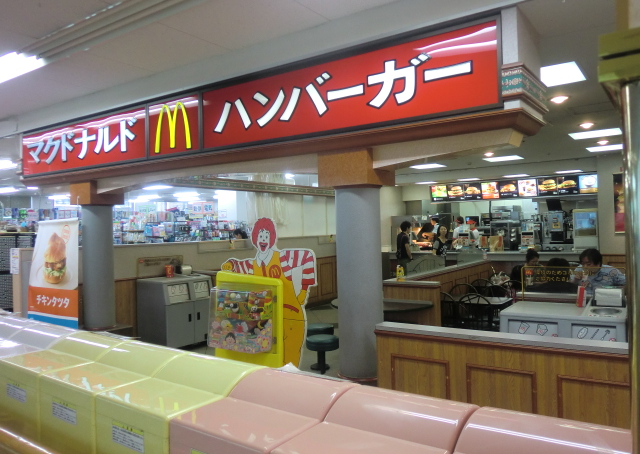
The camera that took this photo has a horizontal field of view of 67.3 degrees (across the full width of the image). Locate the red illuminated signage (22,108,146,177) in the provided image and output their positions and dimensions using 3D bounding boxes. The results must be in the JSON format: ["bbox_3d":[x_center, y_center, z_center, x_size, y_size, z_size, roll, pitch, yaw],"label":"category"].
[{"bbox_3d":[-3.703,-1.235,7.434,3.460,0.720,0.150,-1,0,34],"label":"red illuminated signage"}]

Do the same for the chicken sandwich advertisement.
[{"bbox_3d":[-2.545,0.699,4.600,0.880,1.500,0.100,-1,0,34],"label":"chicken sandwich advertisement"}]

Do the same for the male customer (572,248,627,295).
[{"bbox_3d":[2.899,0.898,4.936,0.520,1.260,0.720,-1,0,34],"label":"male customer"}]

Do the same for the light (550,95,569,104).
[{"bbox_3d":[2.964,-1.576,5.938,0.200,0.060,0.200,-1,0,34],"label":"light"}]

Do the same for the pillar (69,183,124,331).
[{"bbox_3d":[-3.615,0.482,7.885,0.580,2.370,0.580,-1,0,34],"label":"pillar"}]

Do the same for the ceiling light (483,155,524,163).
[{"bbox_3d":[4.375,-1.616,11.478,0.810,0.060,0.700,-1,0,34],"label":"ceiling light"}]

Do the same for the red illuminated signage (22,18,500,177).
[{"bbox_3d":[-1.823,-1.275,6.162,8.000,0.770,0.150,-1,0,34],"label":"red illuminated signage"}]

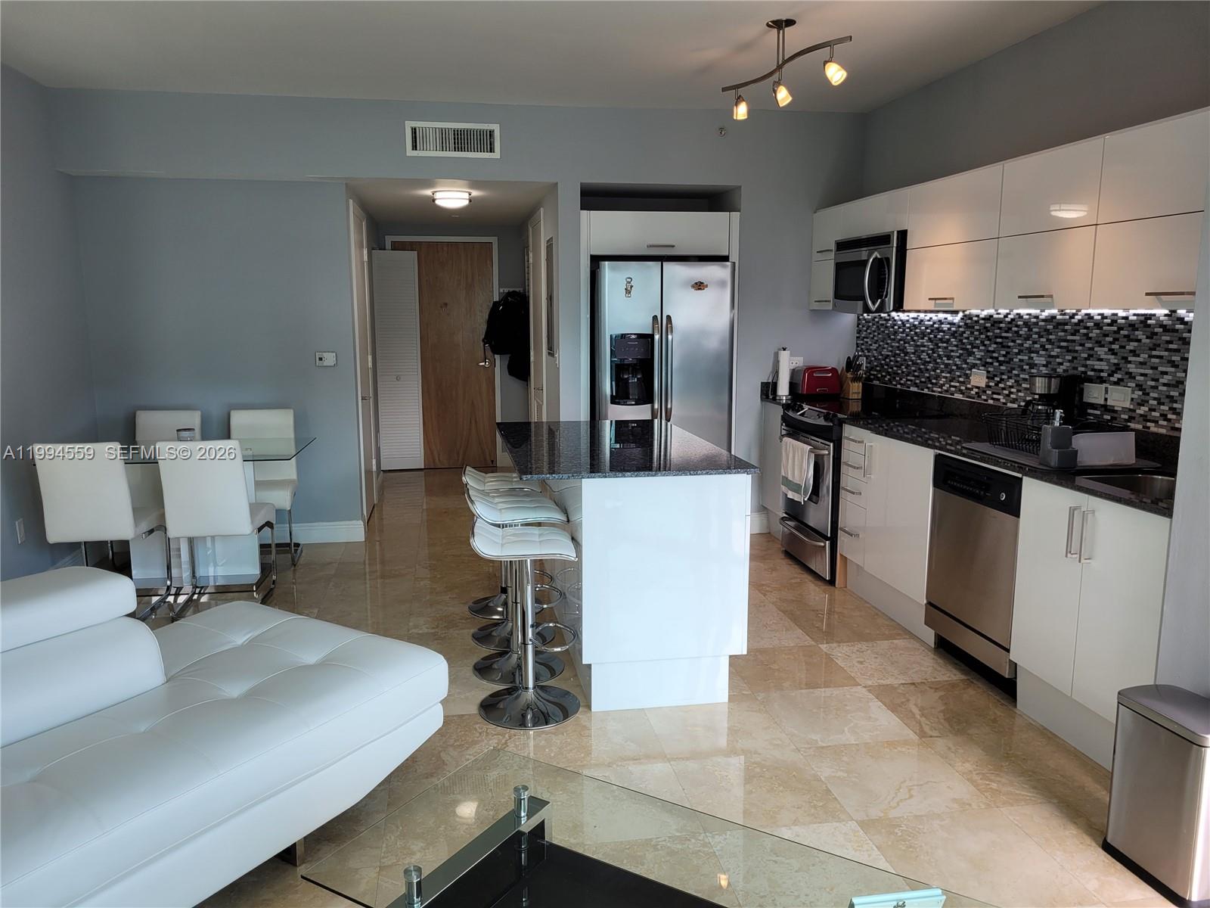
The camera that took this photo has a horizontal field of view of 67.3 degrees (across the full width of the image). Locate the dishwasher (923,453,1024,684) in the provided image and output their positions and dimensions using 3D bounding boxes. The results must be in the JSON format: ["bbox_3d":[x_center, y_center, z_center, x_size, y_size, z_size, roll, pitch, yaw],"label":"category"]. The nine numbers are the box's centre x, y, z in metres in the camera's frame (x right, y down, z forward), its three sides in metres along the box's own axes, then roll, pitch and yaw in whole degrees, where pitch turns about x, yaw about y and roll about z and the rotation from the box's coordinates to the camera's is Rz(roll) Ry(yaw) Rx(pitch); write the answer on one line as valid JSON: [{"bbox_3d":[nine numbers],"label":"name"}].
[{"bbox_3d":[1.738,0.406,3.666,0.600,0.760,0.601,-2,9,-10],"label":"dishwasher"}]

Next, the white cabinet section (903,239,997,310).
[{"bbox_3d":[1.748,-0.828,4.257,0.320,0.300,0.798,-2,9,-9],"label":"white cabinet section"}]

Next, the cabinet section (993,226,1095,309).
[{"bbox_3d":[1.862,-0.720,3.578,0.320,0.300,0.595,-2,9,-9],"label":"cabinet section"}]

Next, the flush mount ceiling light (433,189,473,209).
[{"bbox_3d":[-0.997,-1.651,5.913,0.266,0.109,0.266,-2,9,-9],"label":"flush mount ceiling light"}]

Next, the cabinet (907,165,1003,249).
[{"bbox_3d":[1.773,-1.141,4.270,0.322,0.306,0.805,-2,9,-9],"label":"cabinet"}]

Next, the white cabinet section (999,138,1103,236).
[{"bbox_3d":[1.860,-1.019,3.531,0.320,0.304,0.595,-2,9,-9],"label":"white cabinet section"}]

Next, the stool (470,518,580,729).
[{"bbox_3d":[-0.292,0.612,3.387,0.398,0.697,0.404,-2,9,-9],"label":"stool"}]

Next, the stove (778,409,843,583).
[{"bbox_3d":[1.427,0.205,5.220,0.675,0.915,0.753,-2,9,-9],"label":"stove"}]

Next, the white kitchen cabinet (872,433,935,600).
[{"bbox_3d":[1.641,0.269,4.247,0.600,0.683,0.597,-2,9,-10],"label":"white kitchen cabinet"}]

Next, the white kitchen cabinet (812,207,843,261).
[{"bbox_3d":[1.535,-1.361,5.657,0.322,0.306,0.449,-2,9,-9],"label":"white kitchen cabinet"}]

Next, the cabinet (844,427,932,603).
[{"bbox_3d":[1.634,0.244,4.425,0.611,0.697,0.902,-2,9,-9],"label":"cabinet"}]

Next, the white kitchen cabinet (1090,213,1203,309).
[{"bbox_3d":[1.991,-0.621,2.943,0.343,0.305,0.794,-2,9,-9],"label":"white kitchen cabinet"}]

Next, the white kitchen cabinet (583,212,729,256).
[{"bbox_3d":[0.292,-1.422,5.970,0.912,0.266,0.606,-2,9,-9],"label":"white kitchen cabinet"}]

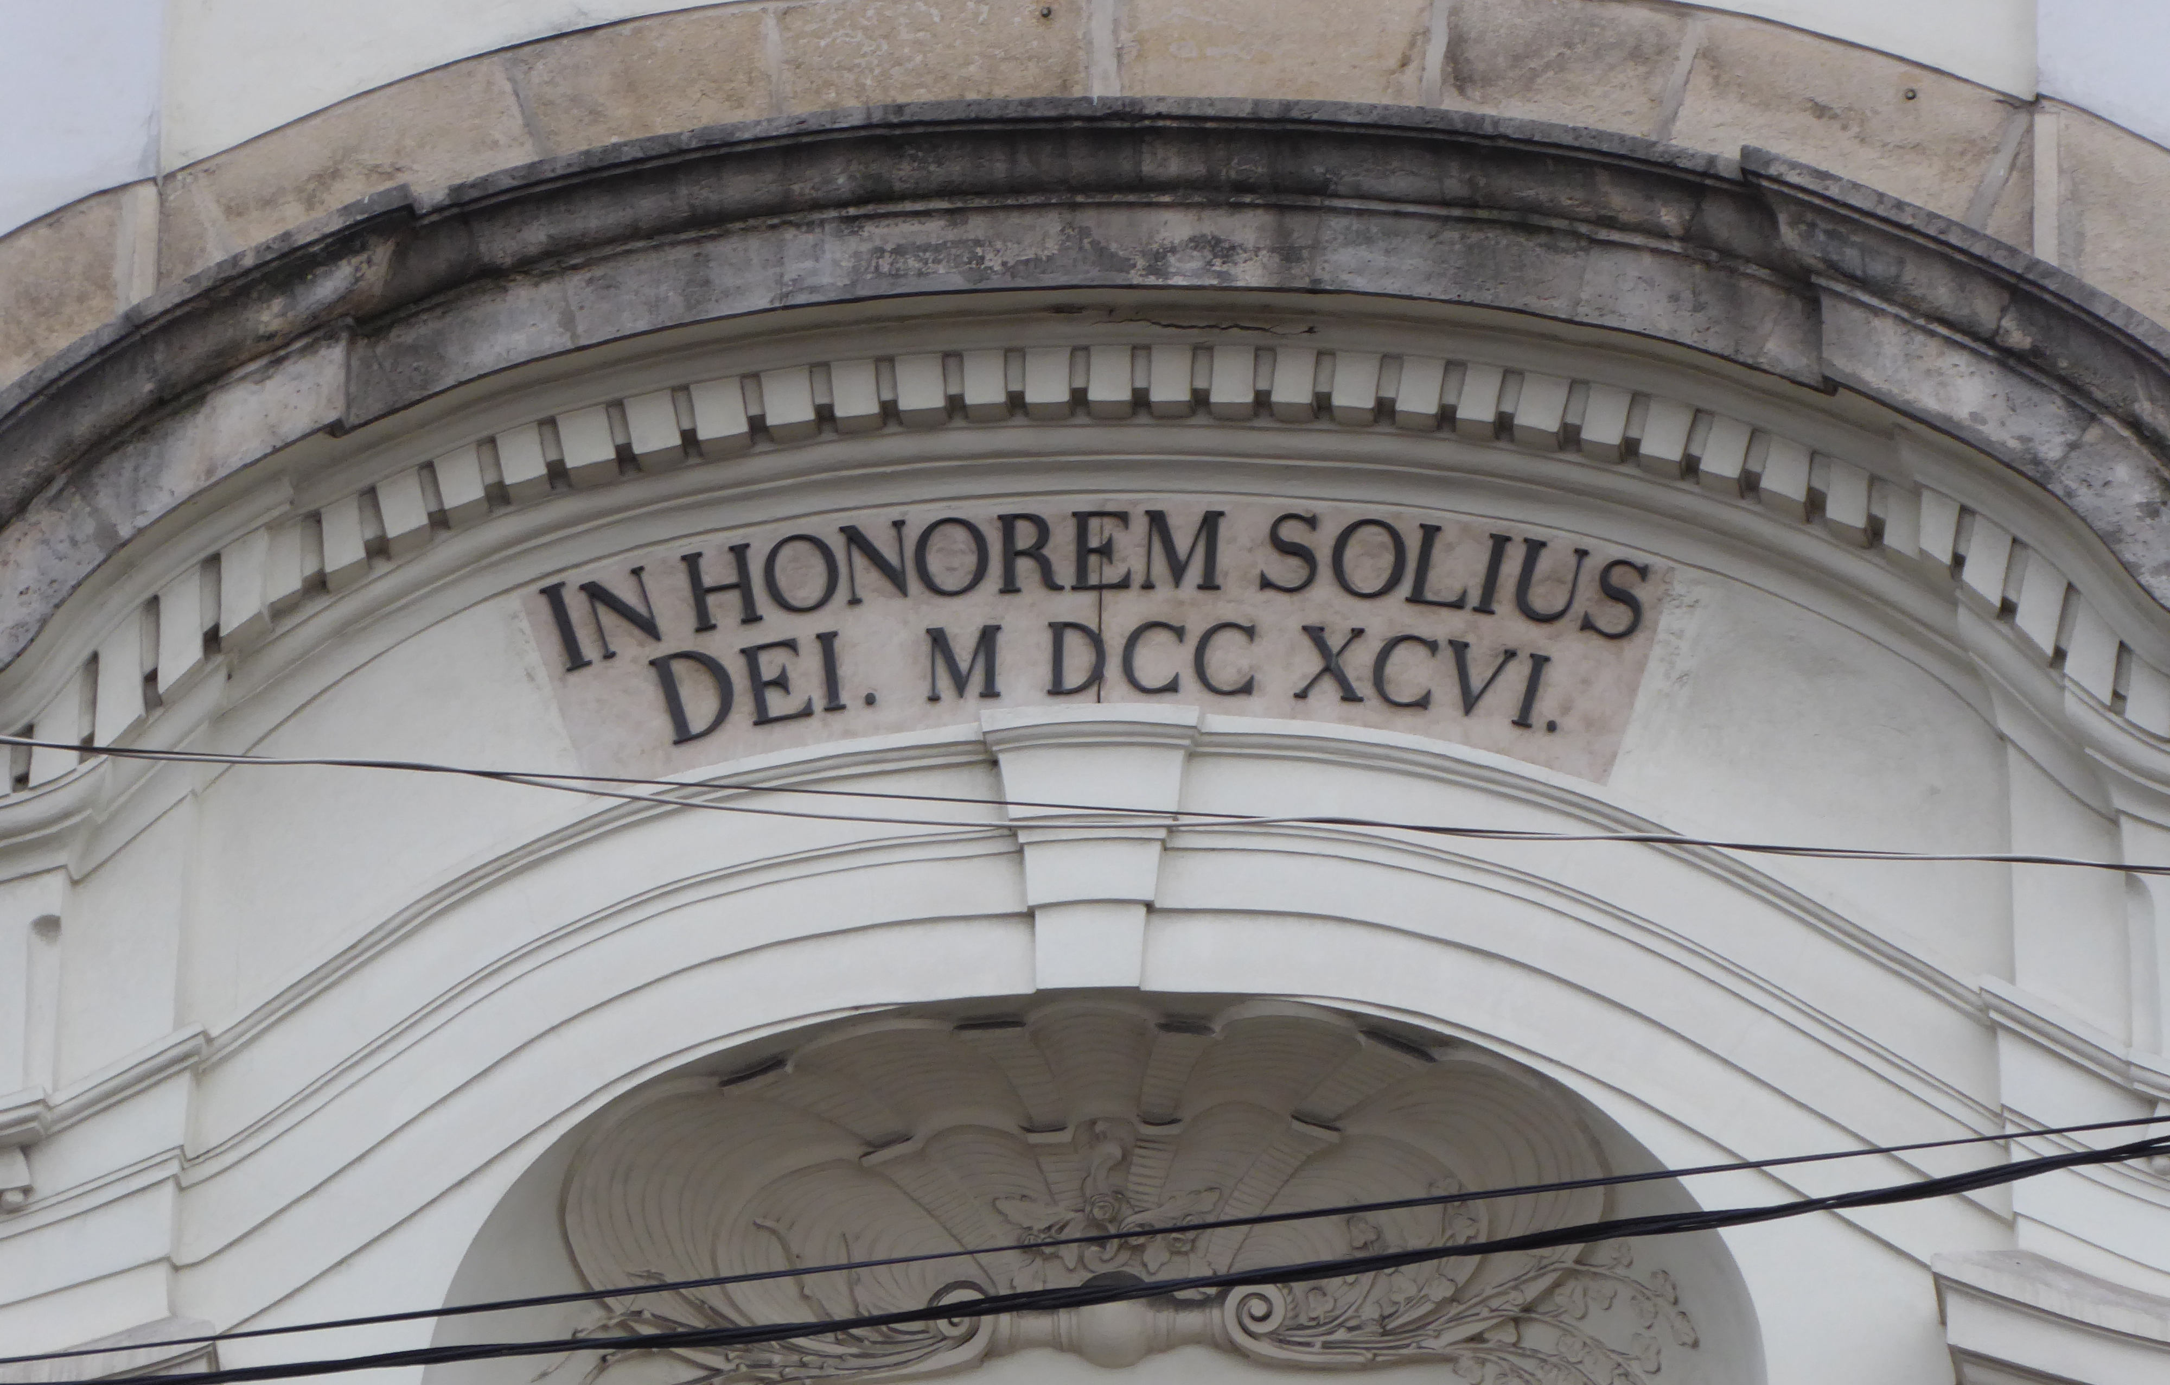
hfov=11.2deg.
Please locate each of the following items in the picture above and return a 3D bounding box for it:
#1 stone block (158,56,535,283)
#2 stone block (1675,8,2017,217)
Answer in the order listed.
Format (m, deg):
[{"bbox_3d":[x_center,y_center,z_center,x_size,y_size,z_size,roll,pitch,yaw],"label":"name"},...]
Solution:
[{"bbox_3d":[-1.524,-1.098,23.921,0.742,0.275,0.220,-22,-22,6],"label":"stone block"},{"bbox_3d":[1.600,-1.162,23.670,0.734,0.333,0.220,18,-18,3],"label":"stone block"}]

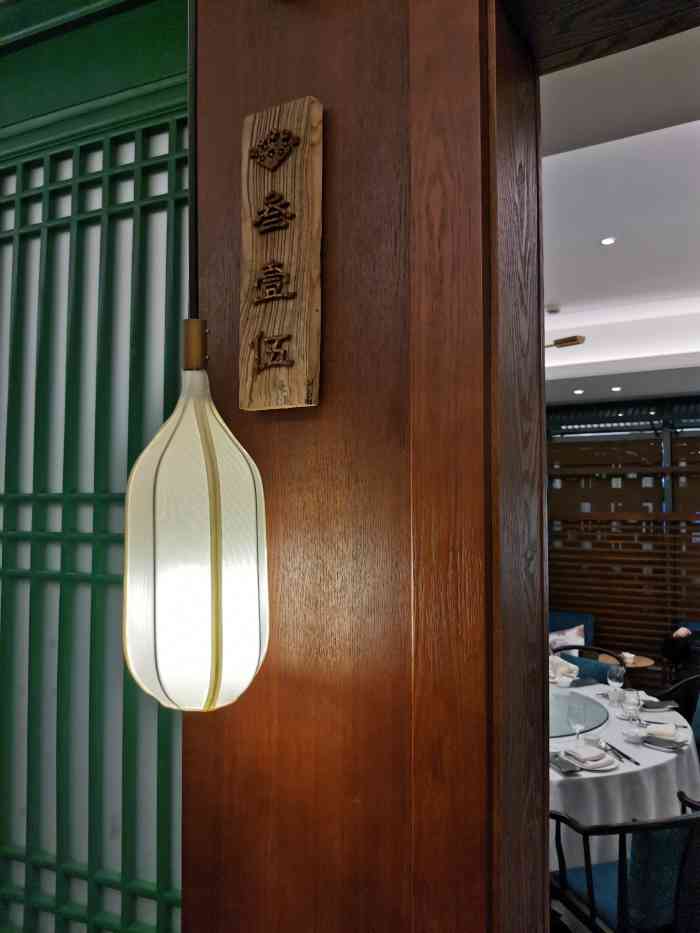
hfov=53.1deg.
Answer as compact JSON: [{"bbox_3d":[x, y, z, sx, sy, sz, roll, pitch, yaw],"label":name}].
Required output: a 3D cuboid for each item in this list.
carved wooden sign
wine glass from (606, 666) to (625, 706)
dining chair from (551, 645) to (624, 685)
[{"bbox_3d":[-0.099,-0.301,1.012,0.119,0.440,0.024,-1,-3,26],"label":"carved wooden sign"},{"bbox_3d":[1.203,0.985,3.174,0.080,0.168,0.080,0,-3,0],"label":"wine glass"},{"bbox_3d":[1.236,1.443,3.814,0.560,0.820,0.570,-2,-4,37],"label":"dining chair"}]

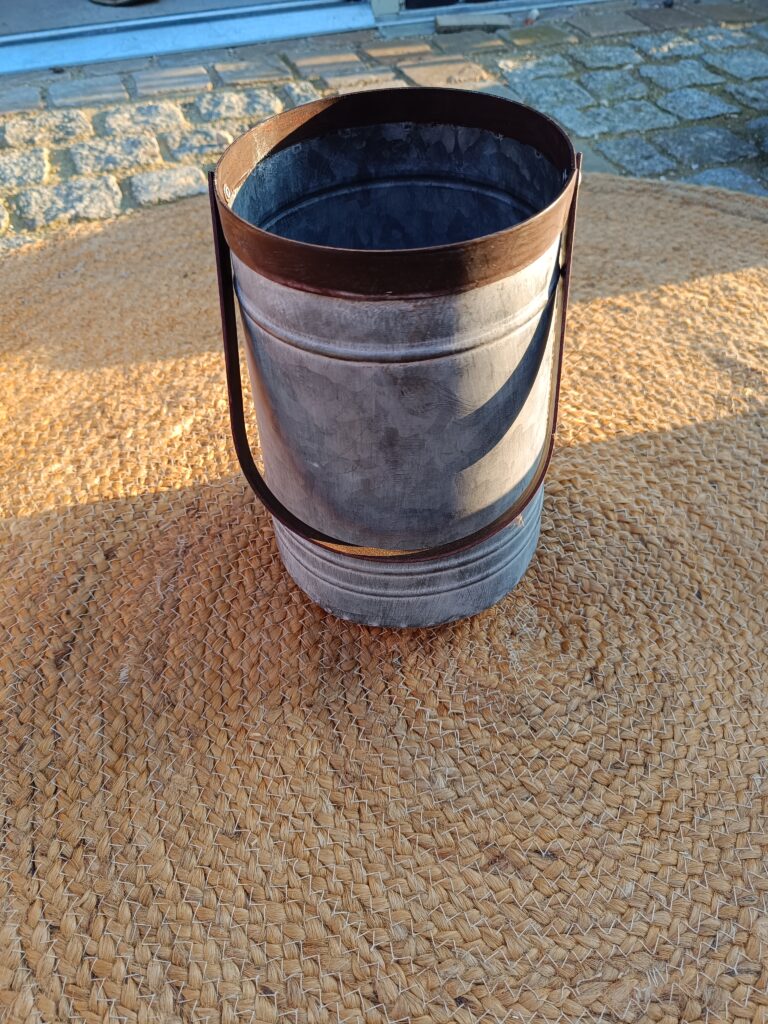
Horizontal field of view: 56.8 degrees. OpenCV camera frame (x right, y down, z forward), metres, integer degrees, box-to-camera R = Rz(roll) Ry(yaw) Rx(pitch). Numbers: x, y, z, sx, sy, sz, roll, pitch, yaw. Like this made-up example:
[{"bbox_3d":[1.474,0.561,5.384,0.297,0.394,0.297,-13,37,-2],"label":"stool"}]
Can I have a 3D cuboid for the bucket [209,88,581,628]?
[{"bbox_3d":[0.013,-0.098,0.525,0.235,0.316,0.247,-2,49,2],"label":"bucket"}]

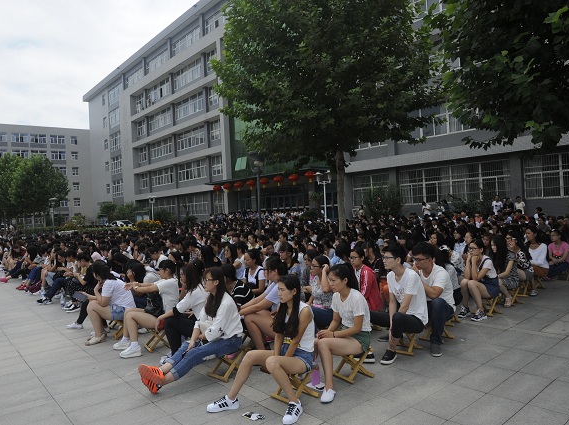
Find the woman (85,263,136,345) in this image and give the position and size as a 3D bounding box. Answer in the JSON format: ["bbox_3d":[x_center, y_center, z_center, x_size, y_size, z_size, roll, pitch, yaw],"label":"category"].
[{"bbox_3d":[-2.384,1.163,5.800,0.770,1.063,0.486,-3,0,-40],"label":"woman"}]

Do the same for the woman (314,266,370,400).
[{"bbox_3d":[0.493,1.004,3.831,0.476,1.094,0.780,-3,0,43],"label":"woman"}]

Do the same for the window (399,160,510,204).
[{"bbox_3d":[8.624,-1.441,22.181,0.140,1.873,6.031,-3,0,-40],"label":"window"}]

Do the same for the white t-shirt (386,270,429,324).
[{"bbox_3d":[1.252,0.884,4.489,0.486,0.628,0.567,-3,0,45],"label":"white t-shirt"}]

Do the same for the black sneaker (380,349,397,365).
[{"bbox_3d":[1.092,1.466,4.383,0.110,0.110,0.275,-3,0,42],"label":"black sneaker"}]

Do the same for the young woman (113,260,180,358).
[{"bbox_3d":[-1.694,1.139,5.271,0.851,1.043,0.486,-3,0,-40],"label":"young woman"}]

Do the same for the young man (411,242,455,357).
[{"bbox_3d":[1.618,0.900,4.826,0.810,1.185,0.648,-3,0,-43],"label":"young man"}]

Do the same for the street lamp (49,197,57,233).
[{"bbox_3d":[-16.517,0.659,30.501,0.560,3.440,0.560,-3,0,-40],"label":"street lamp"}]

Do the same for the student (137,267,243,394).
[{"bbox_3d":[-0.854,1.073,4.032,1.094,1.094,0.506,-3,0,-40],"label":"student"}]

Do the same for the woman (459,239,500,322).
[{"bbox_3d":[2.744,0.887,5.918,0.780,1.094,0.506,-3,0,-44],"label":"woman"}]

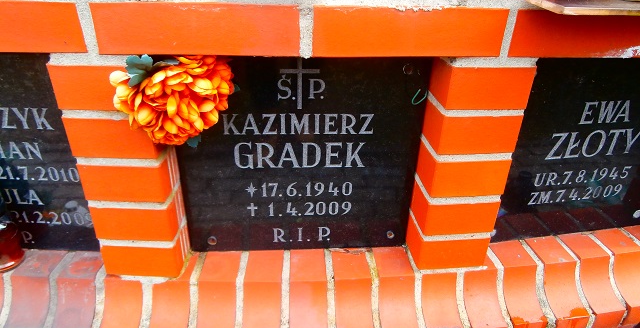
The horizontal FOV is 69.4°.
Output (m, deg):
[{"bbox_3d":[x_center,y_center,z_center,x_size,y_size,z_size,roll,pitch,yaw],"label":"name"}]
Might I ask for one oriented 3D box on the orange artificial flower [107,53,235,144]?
[{"bbox_3d":[-0.193,-0.081,0.611,0.158,0.135,0.110,-1,31,-4],"label":"orange artificial flower"}]

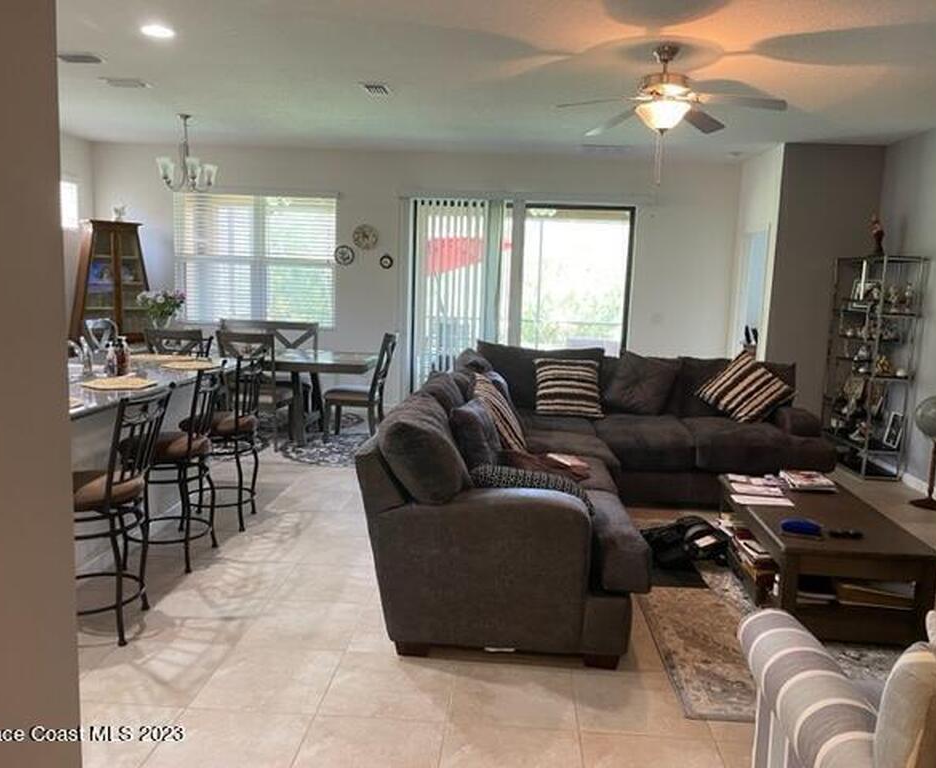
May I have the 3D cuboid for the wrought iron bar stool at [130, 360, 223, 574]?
[{"bbox_3d":[-1.563,0.417,4.100,0.505,1.060,0.455,2,8,3],"label":"wrought iron bar stool"}]

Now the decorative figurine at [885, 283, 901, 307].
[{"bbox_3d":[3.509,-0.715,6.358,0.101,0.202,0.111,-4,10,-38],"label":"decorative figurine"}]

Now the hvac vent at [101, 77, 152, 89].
[{"bbox_3d":[-2.433,-2.142,5.497,0.333,0.025,0.242,2,8,3],"label":"hvac vent"}]

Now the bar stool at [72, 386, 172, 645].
[{"bbox_3d":[-1.583,0.534,3.268,0.490,1.030,0.430,2,8,3],"label":"bar stool"}]

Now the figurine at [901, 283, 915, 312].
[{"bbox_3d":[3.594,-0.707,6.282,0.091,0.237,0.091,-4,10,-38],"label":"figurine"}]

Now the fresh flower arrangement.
[{"bbox_3d":[-2.812,-0.598,7.096,0.430,0.530,0.430,2,8,3],"label":"fresh flower arrangement"}]

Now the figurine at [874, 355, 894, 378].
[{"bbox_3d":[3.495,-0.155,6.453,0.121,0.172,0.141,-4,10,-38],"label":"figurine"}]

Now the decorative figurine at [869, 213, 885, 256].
[{"bbox_3d":[3.371,-1.219,6.341,0.110,0.330,0.120,2,8,3],"label":"decorative figurine"}]

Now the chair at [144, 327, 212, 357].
[{"bbox_3d":[-2.583,0.009,6.976,0.475,1.030,0.586,1,8,-4],"label":"chair"}]

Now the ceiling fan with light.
[{"bbox_3d":[1.099,-1.497,4.297,1.262,0.737,1.262,2,8,3],"label":"ceiling fan with light"}]

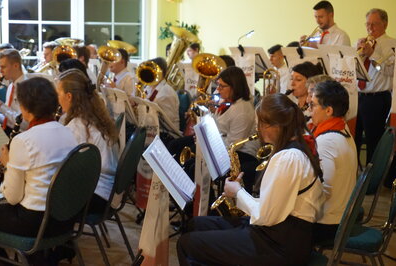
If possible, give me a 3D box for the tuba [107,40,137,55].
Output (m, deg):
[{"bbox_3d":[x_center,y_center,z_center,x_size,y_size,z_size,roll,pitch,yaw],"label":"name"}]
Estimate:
[{"bbox_3d":[-0.990,-0.580,9.600,0.380,0.920,0.420,15,2,-29],"label":"tuba"}]

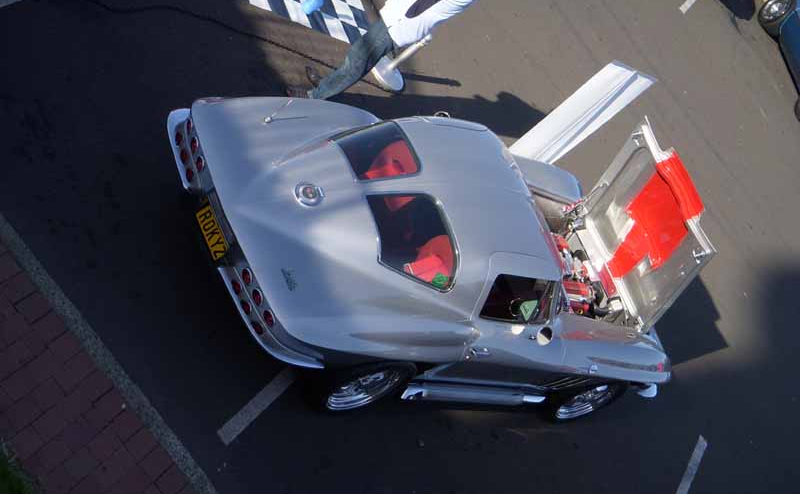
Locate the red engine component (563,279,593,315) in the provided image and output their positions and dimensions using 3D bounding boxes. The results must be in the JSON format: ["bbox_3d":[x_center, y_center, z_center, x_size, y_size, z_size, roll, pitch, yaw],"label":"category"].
[{"bbox_3d":[1.204,0.337,12.074,0.330,0.120,0.190,8,51,-52],"label":"red engine component"}]

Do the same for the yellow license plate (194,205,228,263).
[{"bbox_3d":[-1.044,-0.081,9.772,0.020,0.118,0.318,8,51,-52],"label":"yellow license plate"}]

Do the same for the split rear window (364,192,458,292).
[{"bbox_3d":[0.069,-0.051,10.164,0.580,0.120,0.520,6,75,-36],"label":"split rear window"}]

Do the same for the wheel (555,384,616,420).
[{"bbox_3d":[1.272,1.001,12.339,0.480,0.480,0.190,8,51,-52],"label":"wheel"}]

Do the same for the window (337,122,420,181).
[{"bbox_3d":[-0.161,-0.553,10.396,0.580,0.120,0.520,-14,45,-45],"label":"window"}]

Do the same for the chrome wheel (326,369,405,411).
[{"bbox_3d":[-0.234,0.767,10.371,0.490,0.490,0.190,8,51,-52],"label":"chrome wheel"}]

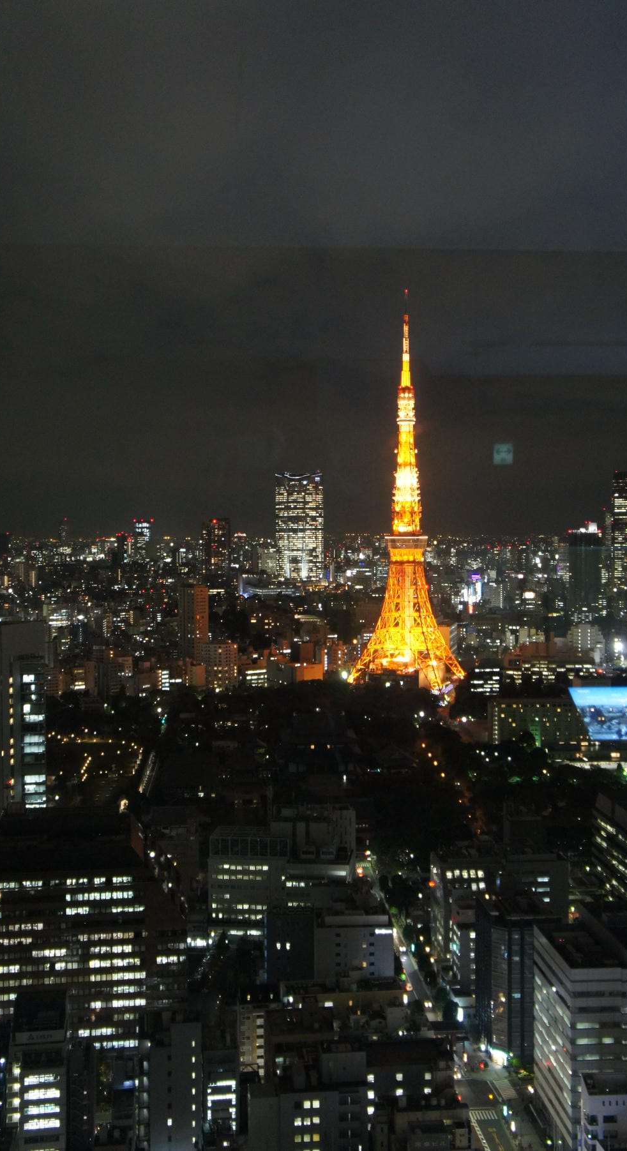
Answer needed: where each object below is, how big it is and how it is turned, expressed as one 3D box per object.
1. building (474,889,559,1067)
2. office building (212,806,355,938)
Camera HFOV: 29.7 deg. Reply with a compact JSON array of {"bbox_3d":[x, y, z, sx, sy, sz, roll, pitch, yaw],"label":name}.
[{"bbox_3d":[58.840,116.190,342.660,18.500,41.500,23.000,0,2,-5],"label":"building"},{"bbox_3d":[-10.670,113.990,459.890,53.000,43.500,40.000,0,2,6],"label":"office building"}]

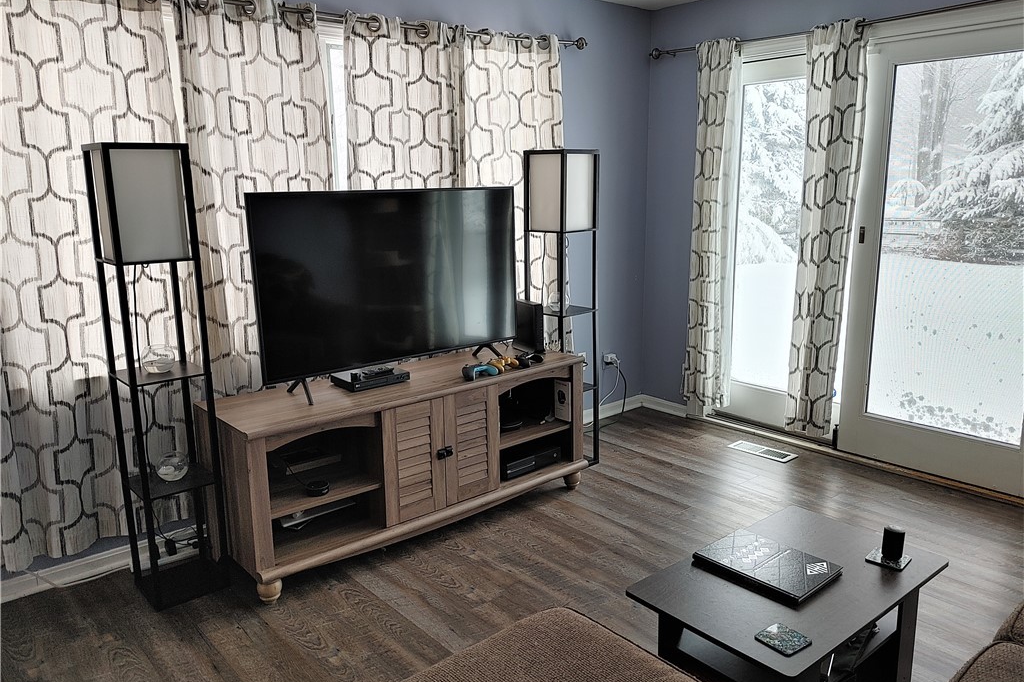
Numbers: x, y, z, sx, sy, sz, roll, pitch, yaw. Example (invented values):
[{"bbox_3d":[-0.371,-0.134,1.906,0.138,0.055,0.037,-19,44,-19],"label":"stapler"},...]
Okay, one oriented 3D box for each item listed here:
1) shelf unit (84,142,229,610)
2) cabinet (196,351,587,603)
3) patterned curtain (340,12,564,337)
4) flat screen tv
[{"bbox_3d":[-1.239,0.133,2.719,0.258,1.595,0.258,-11,15,-39],"label":"shelf unit"},{"bbox_3d":[-0.432,0.479,3.328,1.610,0.640,0.518,-11,15,-39],"label":"cabinet"},{"bbox_3d":[-0.200,-0.495,3.833,1.240,2.015,0.130,-11,15,-39],"label":"patterned curtain"},{"bbox_3d":[-0.477,-0.272,3.240,1.242,0.718,0.080,-10,15,-38],"label":"flat screen tv"}]

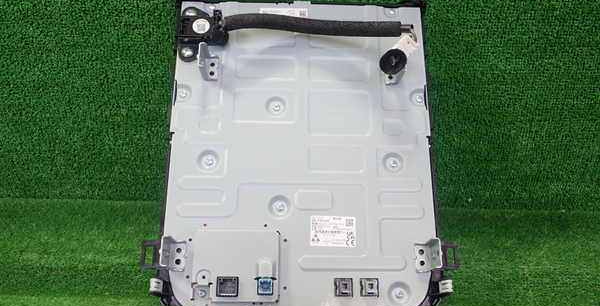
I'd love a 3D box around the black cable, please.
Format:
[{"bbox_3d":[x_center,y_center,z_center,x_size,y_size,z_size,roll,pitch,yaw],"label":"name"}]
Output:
[{"bbox_3d":[0.016,-0.118,0.482,0.174,0.019,0.017,1,-19,-2],"label":"black cable"}]

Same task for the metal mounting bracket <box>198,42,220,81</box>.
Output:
[{"bbox_3d":[-0.082,-0.081,0.469,0.015,0.024,0.028,1,-16,-2],"label":"metal mounting bracket"}]

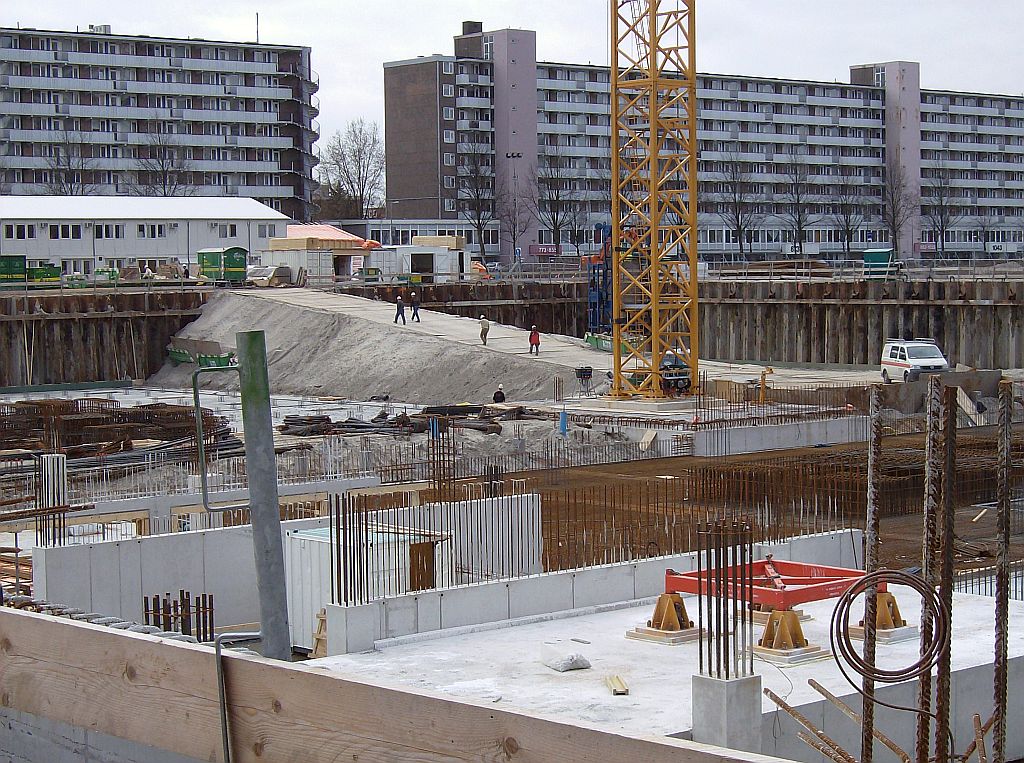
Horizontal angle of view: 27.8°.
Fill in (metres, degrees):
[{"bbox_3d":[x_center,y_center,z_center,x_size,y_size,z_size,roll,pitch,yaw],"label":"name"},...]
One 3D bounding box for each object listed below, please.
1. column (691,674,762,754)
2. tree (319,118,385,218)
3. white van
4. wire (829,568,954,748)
[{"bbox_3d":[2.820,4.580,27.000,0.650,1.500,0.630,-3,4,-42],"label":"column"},{"bbox_3d":[-20.500,-24.600,280.000,10.500,21.800,10.500,-1,3,0],"label":"tree"},{"bbox_3d":[20.200,-1.010,103.700,1.930,2.100,4.890,-1,3,-10],"label":"white van"},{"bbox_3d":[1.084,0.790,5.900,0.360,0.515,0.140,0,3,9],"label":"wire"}]

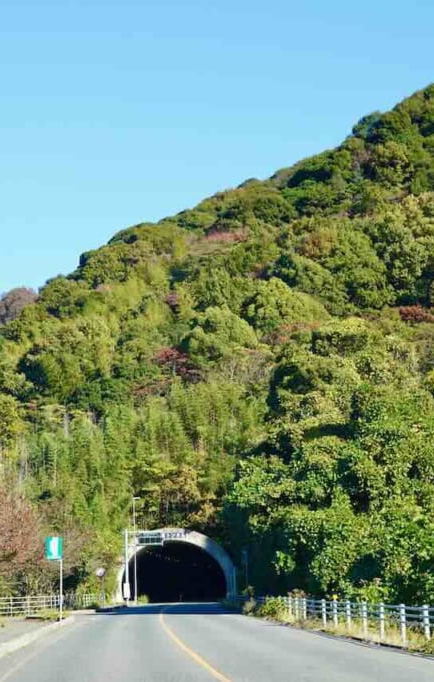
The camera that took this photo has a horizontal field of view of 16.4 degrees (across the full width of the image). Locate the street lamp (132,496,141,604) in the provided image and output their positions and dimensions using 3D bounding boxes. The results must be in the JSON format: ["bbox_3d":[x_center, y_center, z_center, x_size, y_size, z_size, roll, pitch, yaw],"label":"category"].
[{"bbox_3d":[-7.530,19.886,143.057,0.750,10.000,0.300,-1,-9,0],"label":"street lamp"}]

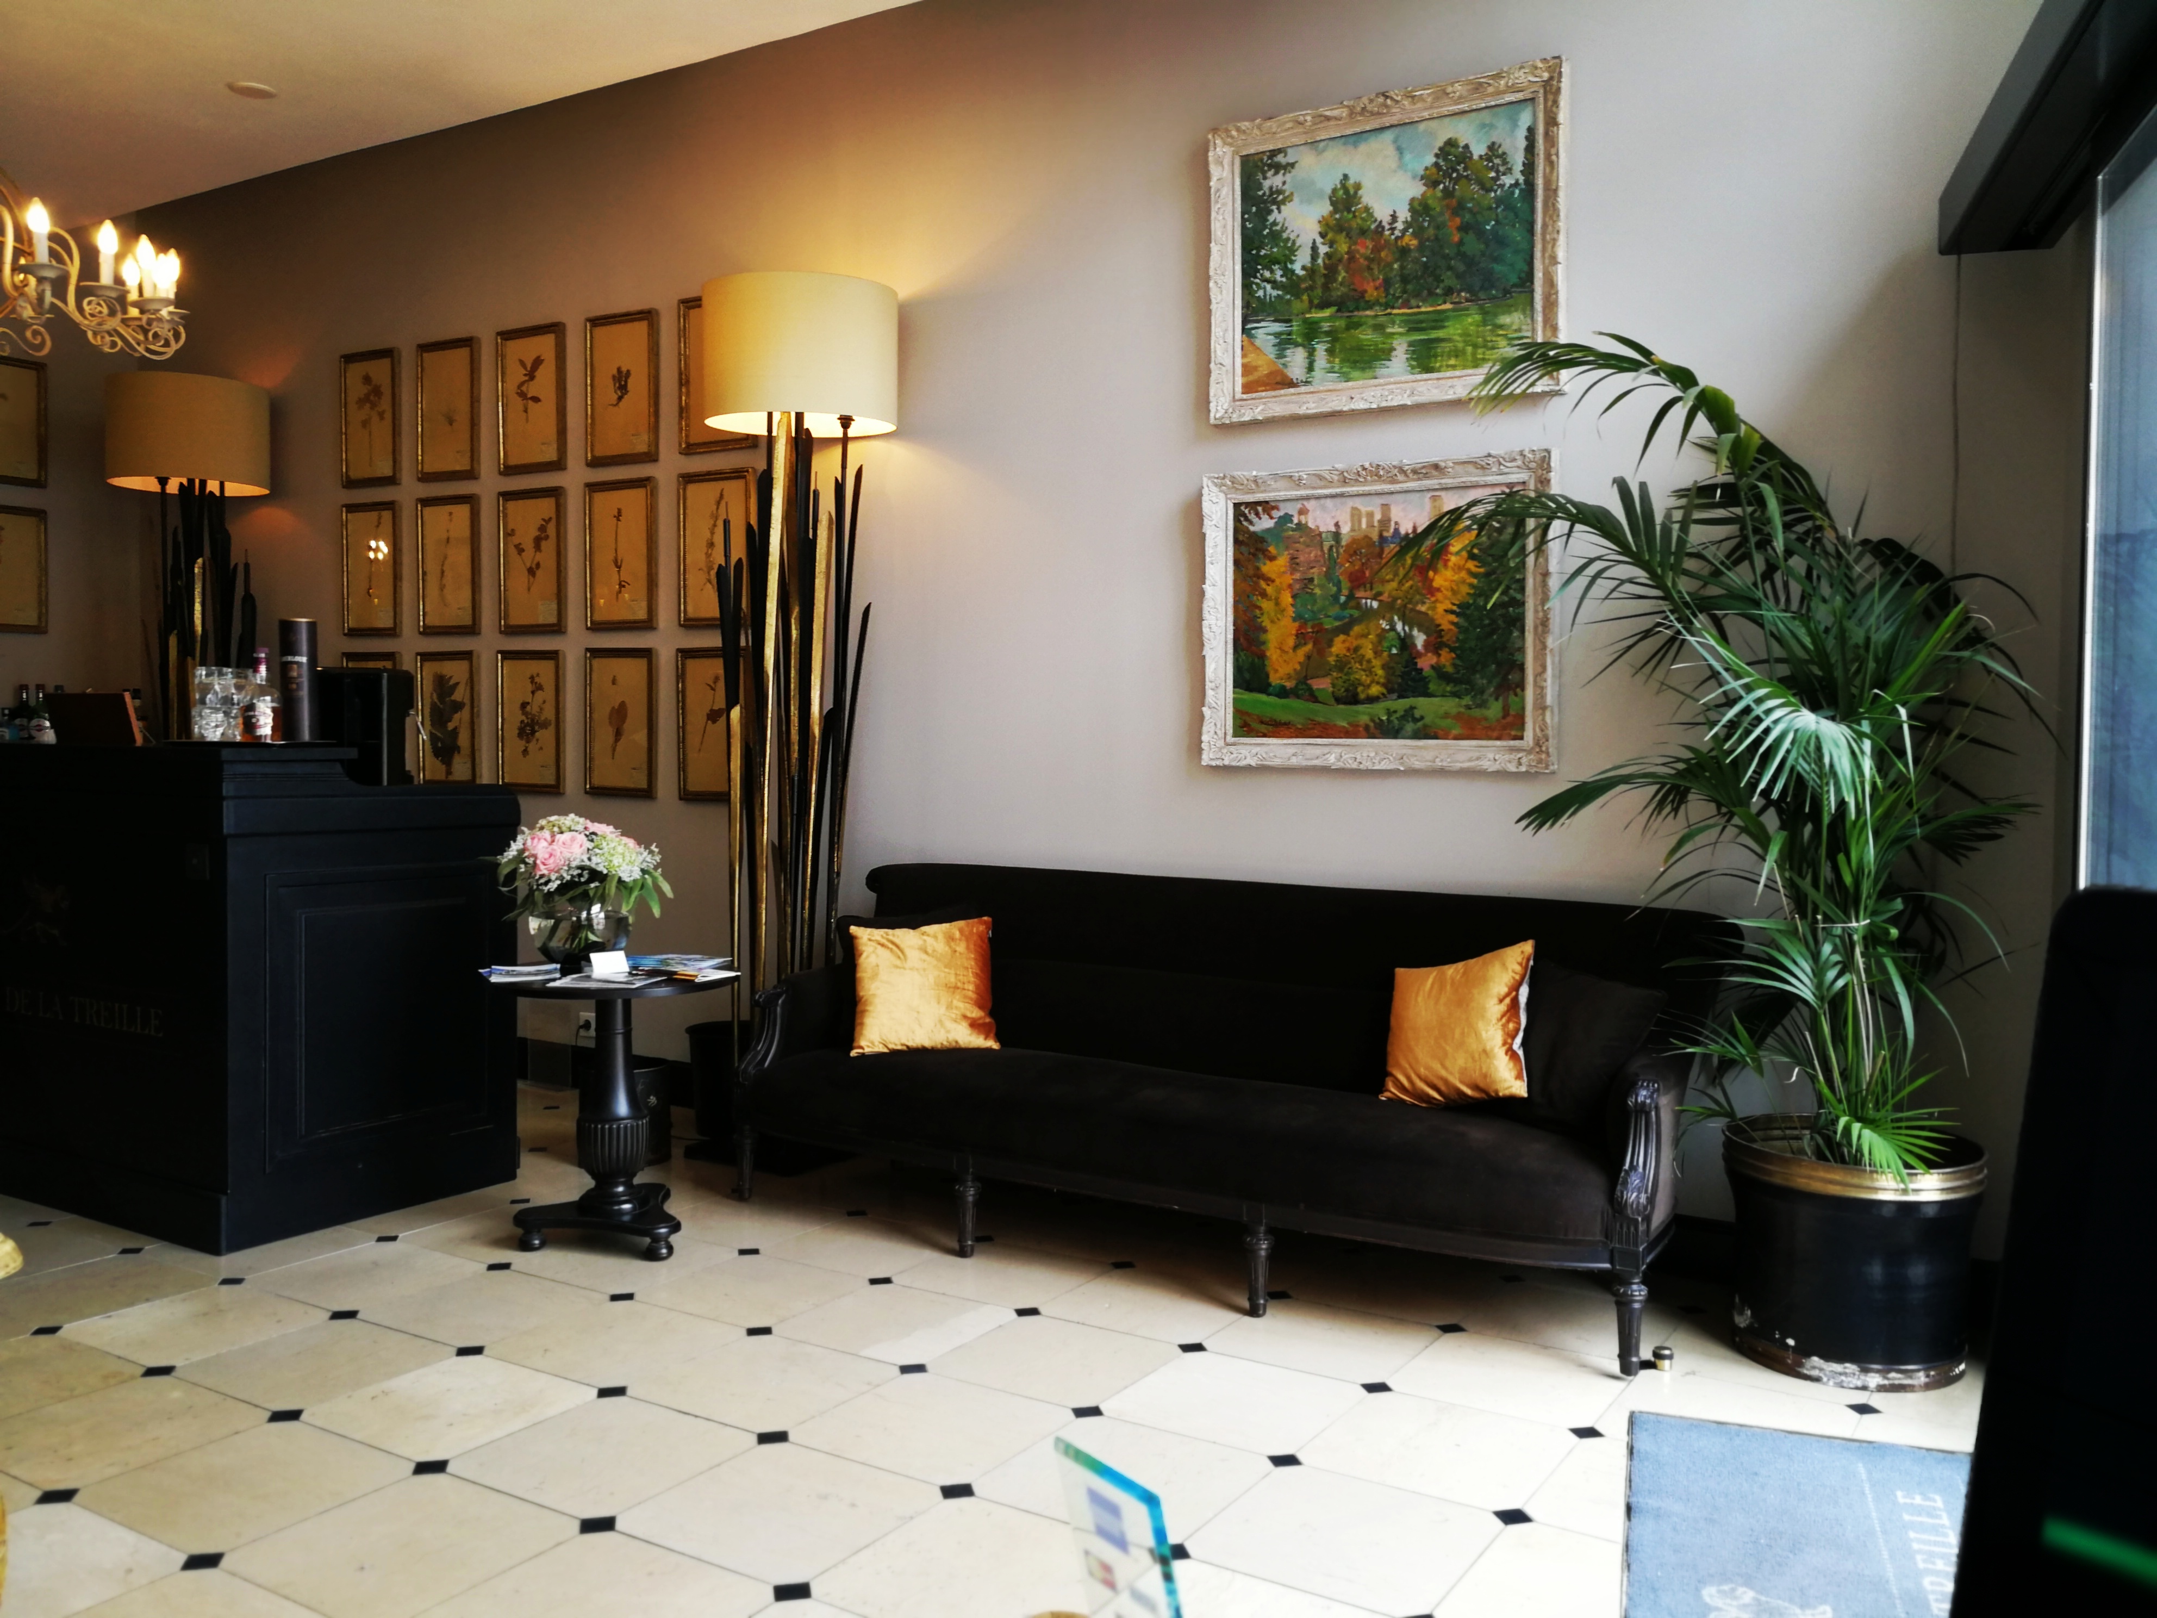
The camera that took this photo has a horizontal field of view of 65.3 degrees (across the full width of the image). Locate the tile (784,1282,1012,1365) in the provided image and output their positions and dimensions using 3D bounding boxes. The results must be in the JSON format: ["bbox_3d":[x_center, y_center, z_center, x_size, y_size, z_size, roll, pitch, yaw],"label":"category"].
[{"bbox_3d":[-0.389,1.088,3.560,0.400,0.010,0.400,2,2,31],"label":"tile"}]

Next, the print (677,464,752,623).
[{"bbox_3d":[-1.118,-0.806,5.208,0.298,0.468,0.022,2,3,31],"label":"print"}]

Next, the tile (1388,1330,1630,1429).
[{"bbox_3d":[0.843,1.110,3.268,0.397,0.015,0.397,1,2,32],"label":"tile"}]

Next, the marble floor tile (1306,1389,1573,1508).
[{"bbox_3d":[0.634,1.119,2.933,0.400,0.010,0.400,2,2,31],"label":"marble floor tile"}]

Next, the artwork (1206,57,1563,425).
[{"bbox_3d":[0.718,-1.338,4.051,0.875,0.730,0.050,2,3,31],"label":"artwork"}]

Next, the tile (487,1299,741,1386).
[{"bbox_3d":[-0.904,1.049,3.297,0.376,0.015,0.376,2,3,31],"label":"tile"}]

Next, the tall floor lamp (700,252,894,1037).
[{"bbox_3d":[-0.840,-0.226,4.960,0.560,2.520,0.560,1,2,0],"label":"tall floor lamp"}]

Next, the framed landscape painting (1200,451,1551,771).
[{"bbox_3d":[0.749,-0.488,4.312,0.940,0.770,0.050,2,2,31],"label":"framed landscape painting"}]

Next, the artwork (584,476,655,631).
[{"bbox_3d":[-1.477,-0.821,5.426,0.298,0.468,0.022,2,3,31],"label":"artwork"}]

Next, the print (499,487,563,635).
[{"bbox_3d":[-1.839,-0.832,5.647,0.298,0.468,0.022,2,3,31],"label":"print"}]

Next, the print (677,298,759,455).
[{"bbox_3d":[-1.167,-1.419,5.478,0.340,0.500,0.030,2,2,31],"label":"print"}]

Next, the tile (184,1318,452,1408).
[{"bbox_3d":[-1.489,1.084,3.296,0.400,0.010,0.400,2,2,31],"label":"tile"}]

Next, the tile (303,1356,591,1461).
[{"bbox_3d":[-1.149,1.097,3.087,0.397,0.015,0.397,1,2,32],"label":"tile"}]

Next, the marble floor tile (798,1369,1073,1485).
[{"bbox_3d":[-0.257,1.107,3.010,0.400,0.010,0.400,2,2,31],"label":"marble floor tile"}]

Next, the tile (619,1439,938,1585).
[{"bbox_3d":[-0.458,1.083,2.594,0.376,0.015,0.376,2,3,31],"label":"tile"}]

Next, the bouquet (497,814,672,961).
[{"bbox_3d":[-1.206,0.198,4.116,0.416,0.379,0.395,1,2,13],"label":"bouquet"}]

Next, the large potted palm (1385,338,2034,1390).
[{"bbox_3d":[1.297,0.063,3.522,1.260,2.070,0.850,2,2,31],"label":"large potted palm"}]

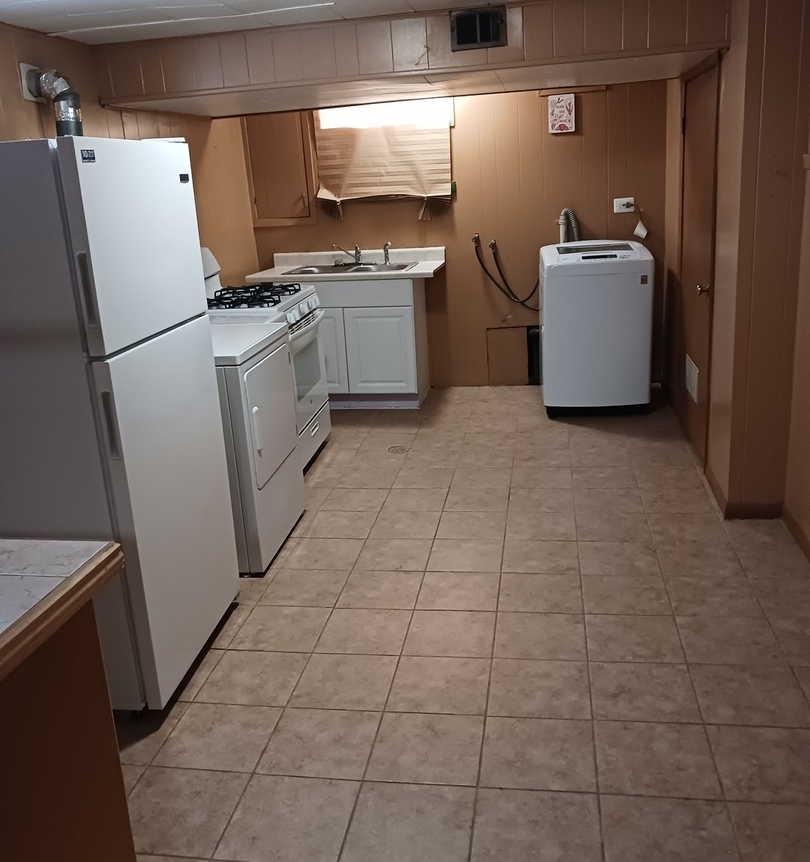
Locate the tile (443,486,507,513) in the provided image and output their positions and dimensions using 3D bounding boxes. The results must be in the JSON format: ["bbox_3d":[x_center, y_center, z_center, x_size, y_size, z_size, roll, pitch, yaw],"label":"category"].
[{"bbox_3d":[0.353,0.341,4.055,0.301,0.015,0.301,-1,18,10],"label":"tile"}]

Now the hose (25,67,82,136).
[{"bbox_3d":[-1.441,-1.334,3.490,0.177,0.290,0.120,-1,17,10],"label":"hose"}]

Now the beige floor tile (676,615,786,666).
[{"bbox_3d":[1.069,0.696,2.788,0.305,0.010,0.305,-1,17,10],"label":"beige floor tile"}]

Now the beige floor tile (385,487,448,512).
[{"bbox_3d":[0.054,0.346,4.136,0.303,0.010,0.303,-1,17,10],"label":"beige floor tile"}]

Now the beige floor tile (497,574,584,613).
[{"bbox_3d":[0.512,0.611,3.171,0.302,0.010,0.302,-1,17,10],"label":"beige floor tile"}]

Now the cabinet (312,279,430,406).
[{"bbox_3d":[-0.316,-0.655,6.026,0.930,0.880,0.600,0,17,13],"label":"cabinet"}]

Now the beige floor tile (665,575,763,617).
[{"bbox_3d":[1.123,0.609,3.096,0.304,0.010,0.304,-1,17,10],"label":"beige floor tile"}]

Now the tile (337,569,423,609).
[{"bbox_3d":[-0.091,0.625,3.306,0.304,0.010,0.304,-1,17,10],"label":"tile"}]

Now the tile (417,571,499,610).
[{"bbox_3d":[0.211,0.615,3.224,0.302,0.010,0.302,-1,17,10],"label":"tile"}]

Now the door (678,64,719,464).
[{"bbox_3d":[1.564,-0.864,4.477,0.040,1.918,0.857,-1,16,10],"label":"door"}]

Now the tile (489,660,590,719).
[{"bbox_3d":[0.418,0.800,2.621,0.304,0.010,0.304,-1,17,10],"label":"tile"}]

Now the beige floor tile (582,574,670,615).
[{"bbox_3d":[0.815,0.609,3.130,0.305,0.010,0.305,-1,17,10],"label":"beige floor tile"}]

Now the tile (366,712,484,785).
[{"bbox_3d":[0.065,0.888,2.357,0.301,0.015,0.301,-1,18,10],"label":"tile"}]

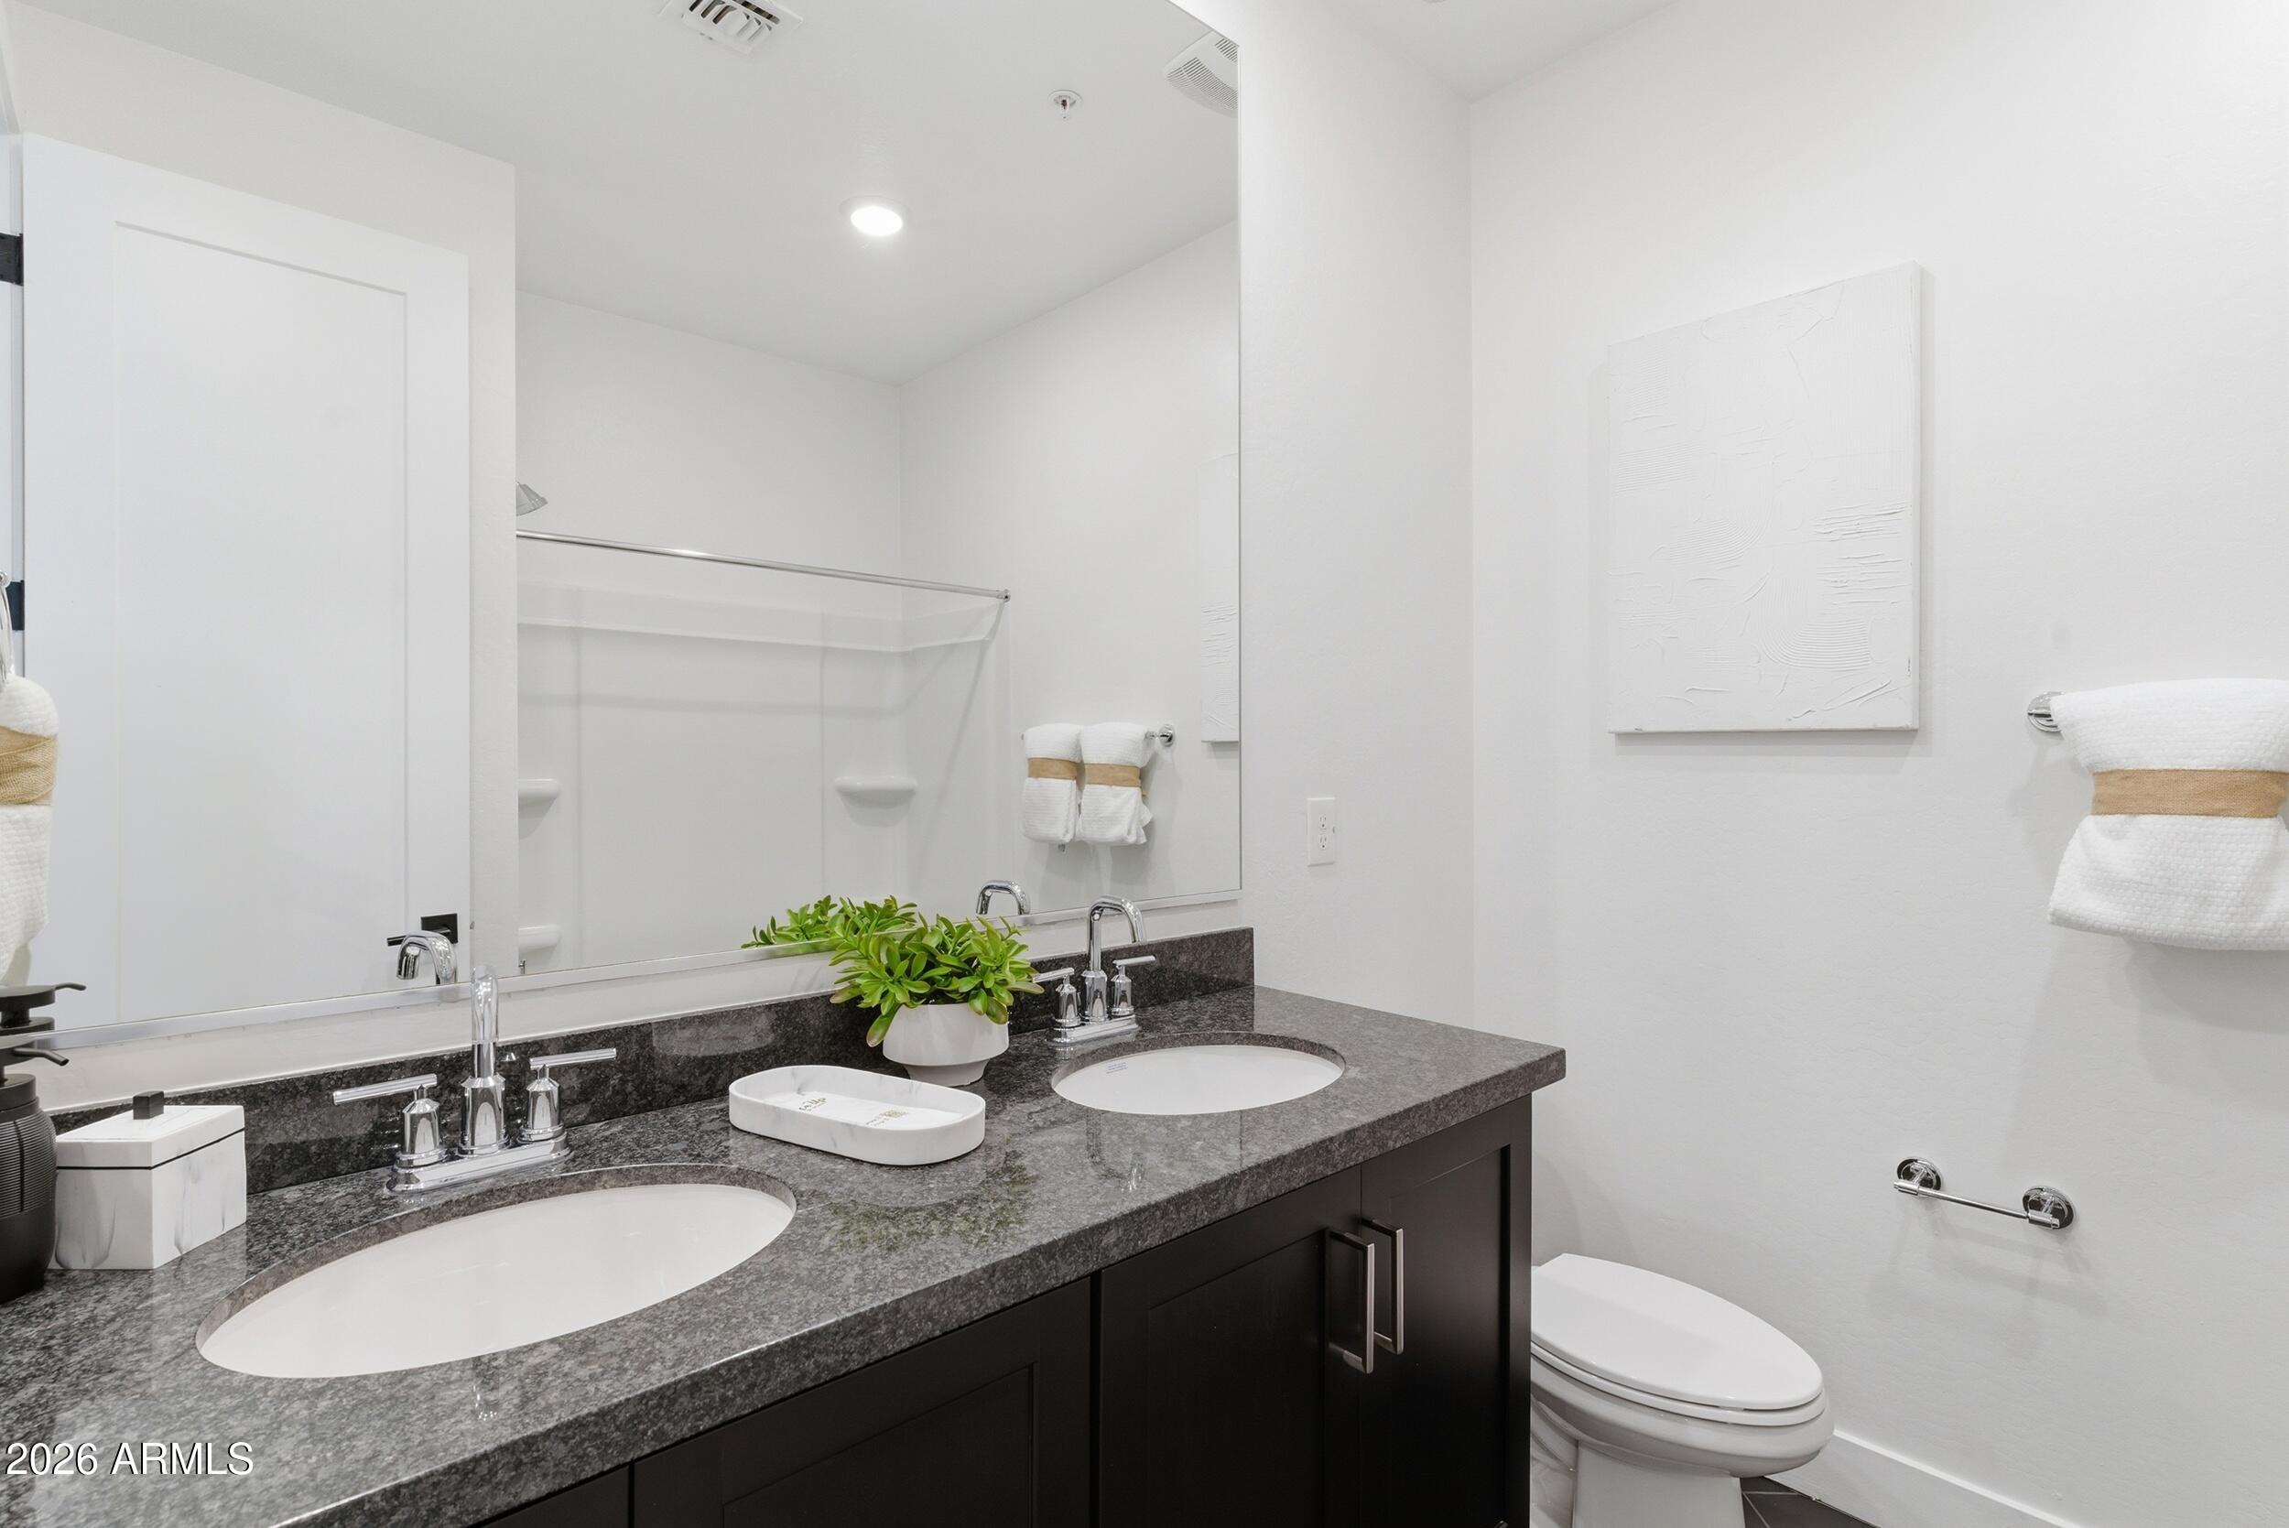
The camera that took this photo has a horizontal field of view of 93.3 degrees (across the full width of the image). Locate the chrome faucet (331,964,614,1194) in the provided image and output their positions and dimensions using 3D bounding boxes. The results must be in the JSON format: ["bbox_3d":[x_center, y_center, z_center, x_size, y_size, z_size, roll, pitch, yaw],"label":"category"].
[{"bbox_3d":[-0.611,0.290,1.013,0.230,0.205,0.132,0,0,-42],"label":"chrome faucet"}]

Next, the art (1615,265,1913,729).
[{"bbox_3d":[1.091,-0.436,1.949,0.038,0.757,0.502,0,0,-42],"label":"art"}]

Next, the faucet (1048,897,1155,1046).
[{"bbox_3d":[-0.041,0.289,1.526,0.225,0.205,0.132,0,0,-42],"label":"faucet"}]

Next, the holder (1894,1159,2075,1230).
[{"bbox_3d":[1.303,0.681,1.693,0.072,0.058,0.222,0,0,-42],"label":"holder"}]

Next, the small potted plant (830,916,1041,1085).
[{"bbox_3d":[-0.247,0.293,1.349,0.250,0.197,0.235,0,0,0],"label":"small potted plant"}]

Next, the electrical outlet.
[{"bbox_3d":[0.336,0.129,2.031,0.079,0.123,0.007,0,0,-42],"label":"electrical outlet"}]

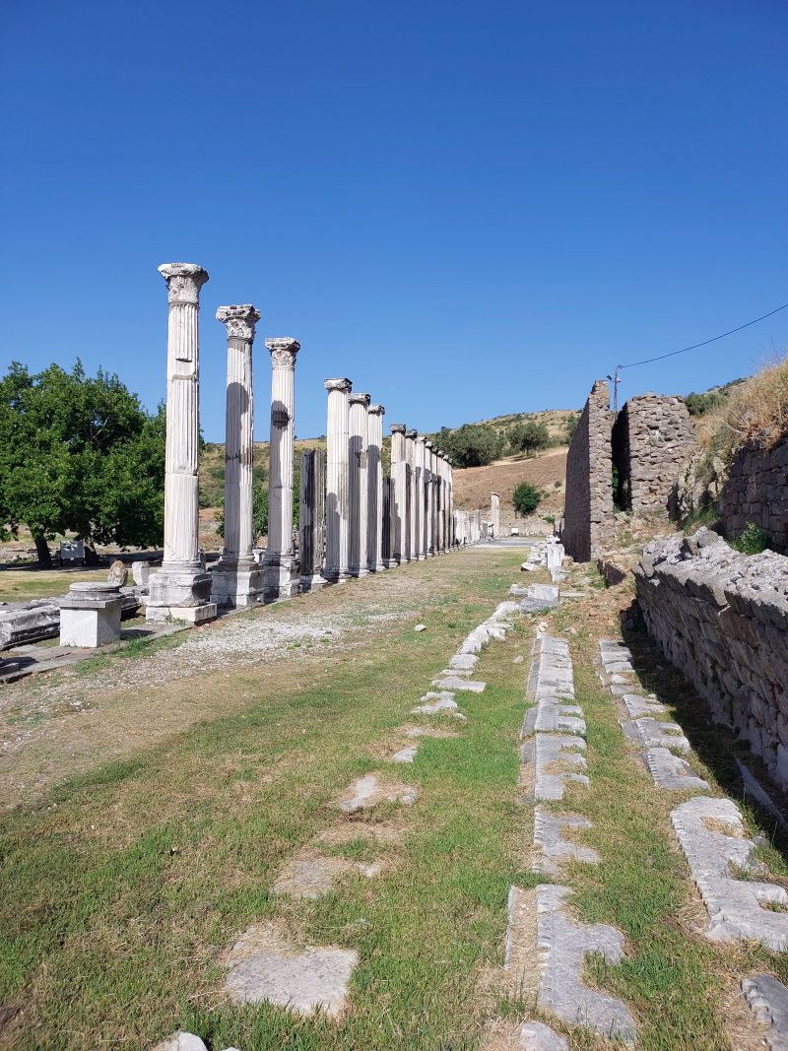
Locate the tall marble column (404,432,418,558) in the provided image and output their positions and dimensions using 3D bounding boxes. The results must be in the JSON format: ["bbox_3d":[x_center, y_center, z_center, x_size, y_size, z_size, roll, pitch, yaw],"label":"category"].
[{"bbox_3d":[0.739,-1.256,36.439,0.662,5.679,0.662,0,0,10],"label":"tall marble column"}]

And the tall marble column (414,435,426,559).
[{"bbox_3d":[1.220,-1.256,38.710,0.642,5.652,0.642,0,0,10],"label":"tall marble column"}]

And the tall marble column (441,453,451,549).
[{"bbox_3d":[3.018,-1.297,48.684,0.642,5.641,0.642,0,0,10],"label":"tall marble column"}]

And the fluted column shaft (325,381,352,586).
[{"bbox_3d":[-1.619,-1.350,24.657,0.710,5.800,0.710,1,0,10],"label":"fluted column shaft"}]

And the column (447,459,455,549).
[{"bbox_3d":[3.395,-1.338,54.198,0.710,5.750,0.710,1,0,10],"label":"column"}]

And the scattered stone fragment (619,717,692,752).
[{"bbox_3d":[1.876,1.501,6.123,0.425,0.138,0.632,0,0,10],"label":"scattered stone fragment"}]

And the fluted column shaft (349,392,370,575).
[{"bbox_3d":[-1.067,-1.266,26.169,0.691,5.655,0.691,0,0,0],"label":"fluted column shaft"}]

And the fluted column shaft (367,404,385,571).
[{"bbox_3d":[-0.707,-1.359,30.028,0.710,5.780,0.710,1,0,10],"label":"fluted column shaft"}]

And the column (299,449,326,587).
[{"bbox_3d":[-2.088,-0.171,21.973,0.660,3.600,0.660,1,0,10],"label":"column"}]

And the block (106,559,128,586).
[{"bbox_3d":[-6.002,1.081,18.466,0.415,0.612,0.395,0,0,10],"label":"block"}]

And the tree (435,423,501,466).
[{"bbox_3d":[11.654,-12.671,135.000,11.000,7.000,9.500,1,0,0],"label":"tree"}]

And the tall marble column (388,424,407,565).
[{"bbox_3d":[0.204,-1.343,35.399,0.710,5.750,0.710,1,0,10],"label":"tall marble column"}]

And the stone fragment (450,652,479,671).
[{"bbox_3d":[0.792,1.541,9.628,0.326,0.118,0.543,0,0,10],"label":"stone fragment"}]

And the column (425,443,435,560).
[{"bbox_3d":[1.572,-1.356,43.456,0.710,5.780,0.710,1,0,10],"label":"column"}]

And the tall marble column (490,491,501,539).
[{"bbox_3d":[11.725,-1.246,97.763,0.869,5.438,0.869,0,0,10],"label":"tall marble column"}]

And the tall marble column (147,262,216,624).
[{"bbox_3d":[-3.442,-1.353,13.915,0.850,5.760,0.850,1,0,10],"label":"tall marble column"}]

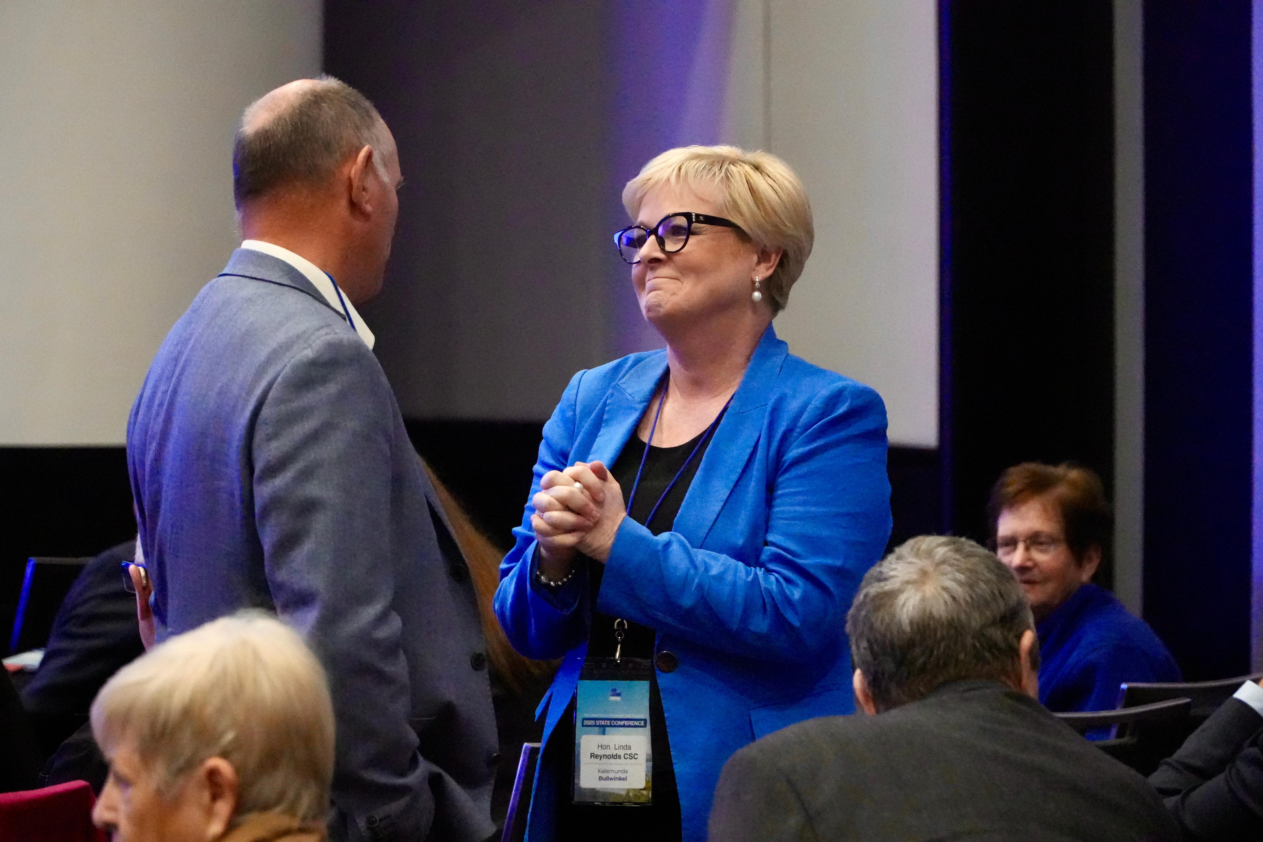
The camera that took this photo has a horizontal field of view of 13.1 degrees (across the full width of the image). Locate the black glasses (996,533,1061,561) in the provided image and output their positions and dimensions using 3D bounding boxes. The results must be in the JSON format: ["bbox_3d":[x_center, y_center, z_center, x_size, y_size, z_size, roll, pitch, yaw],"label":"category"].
[{"bbox_3d":[0.694,0.216,9.218,0.135,0.041,0.140,-2,-7,33],"label":"black glasses"}]

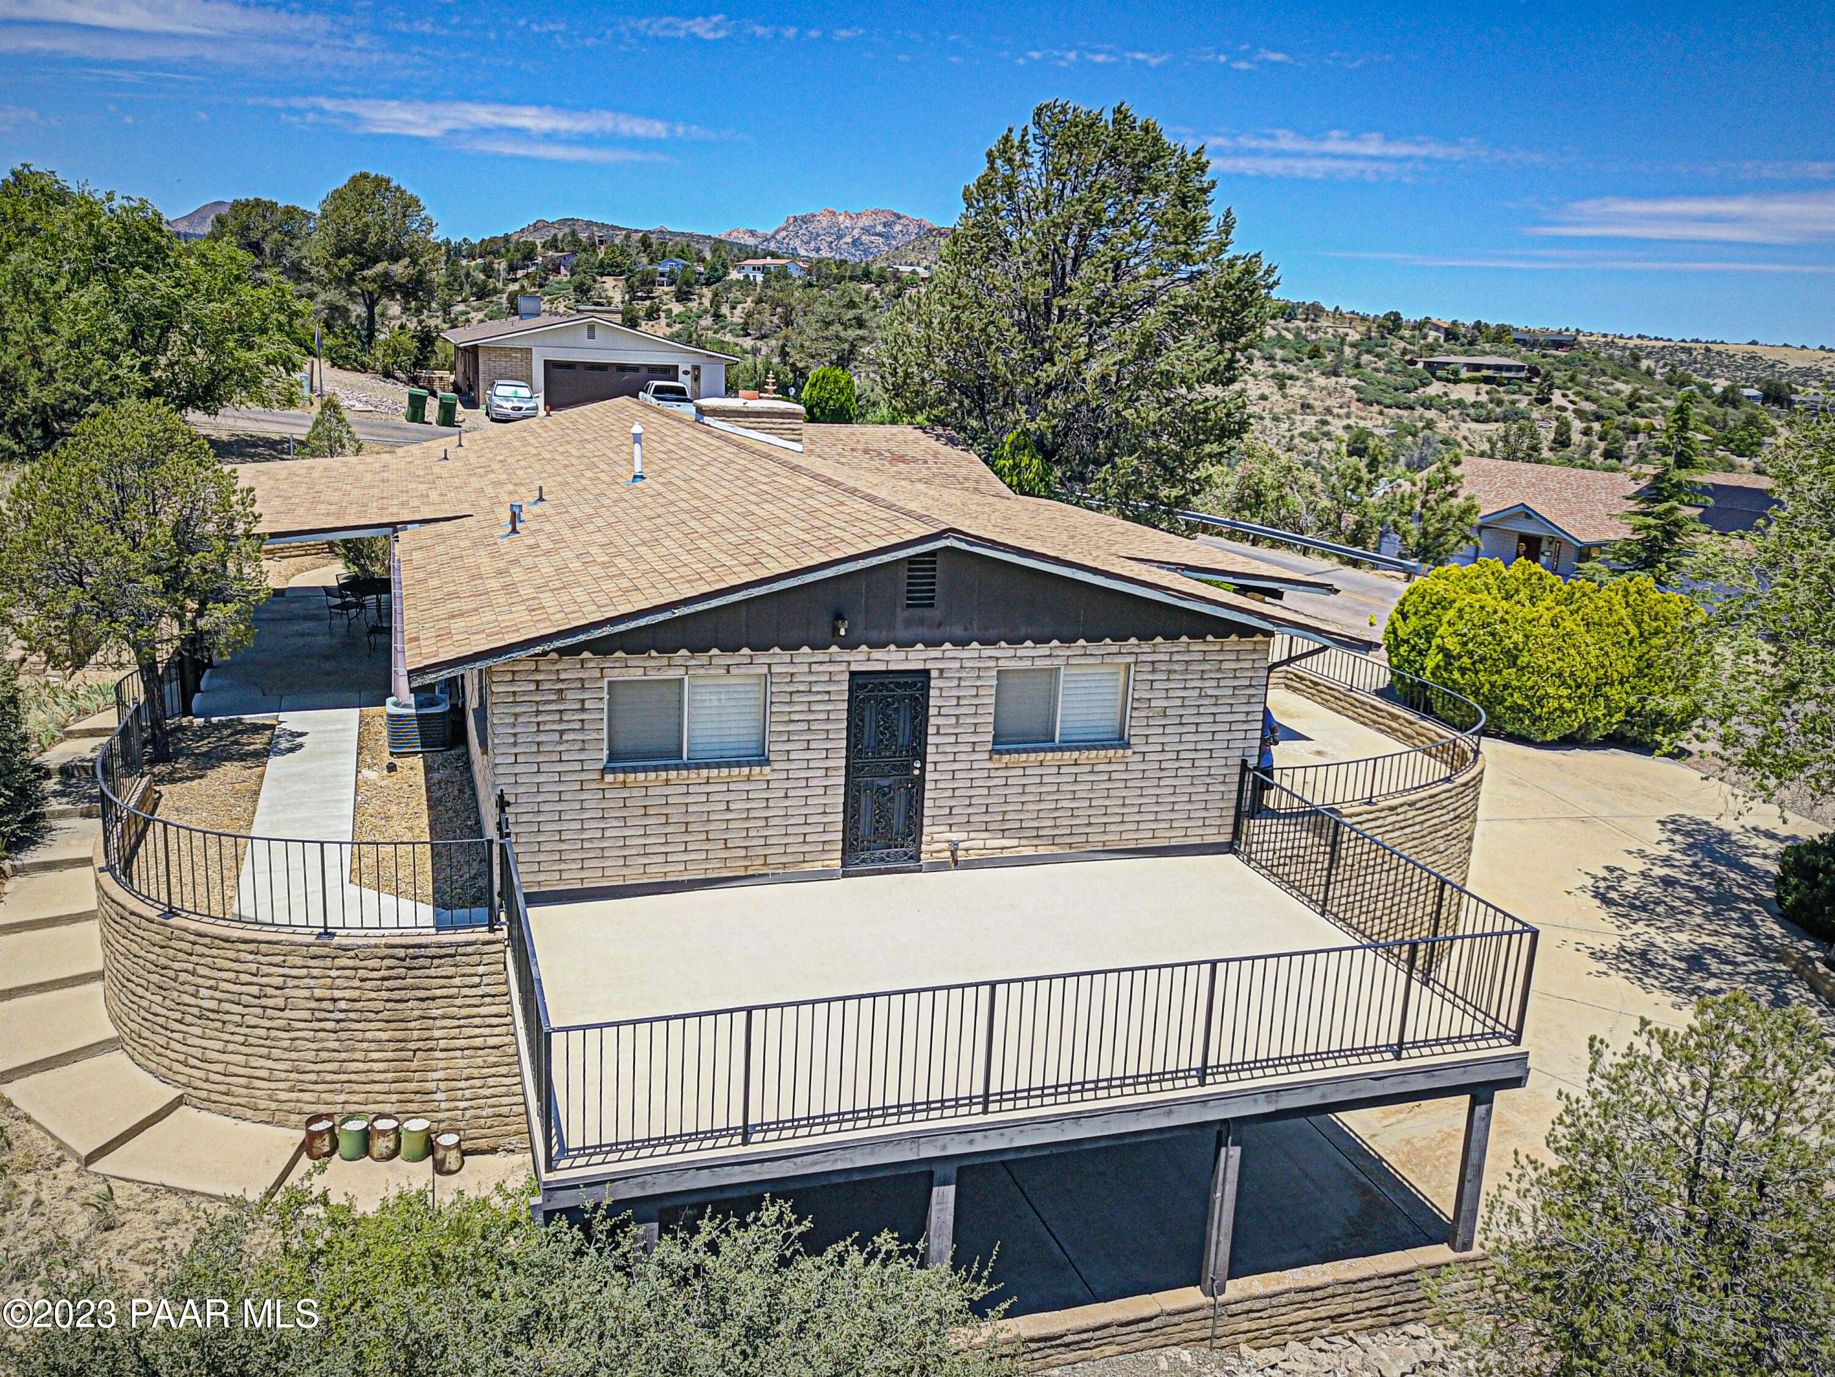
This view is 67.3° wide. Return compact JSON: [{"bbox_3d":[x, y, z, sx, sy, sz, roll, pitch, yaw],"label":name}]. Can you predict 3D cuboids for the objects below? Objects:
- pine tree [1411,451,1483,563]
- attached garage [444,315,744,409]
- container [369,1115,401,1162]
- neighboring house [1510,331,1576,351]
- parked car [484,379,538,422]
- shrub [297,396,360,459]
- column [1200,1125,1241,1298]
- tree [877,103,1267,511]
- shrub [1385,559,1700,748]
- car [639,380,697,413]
[{"bbox_3d":[16.628,-5.520,43.500,2.500,4.000,2.400,8,15,20],"label":"pine tree"},{"bbox_3d":[-14.700,-14.520,61.200,11.600,3.950,8.500,-3,15,-20],"label":"attached garage"},{"bbox_3d":[-4.671,3.947,12.103,0.238,0.313,0.238,-2,15,-19],"label":"container"},{"bbox_3d":[158.909,-88.173,350.000,16.000,4.800,10.000,6,14,11],"label":"neighboring house"},{"bbox_3d":[-15.130,-10.709,51.350,1.800,1.450,4.600,-3,15,-20],"label":"parked car"},{"bbox_3d":[-14.500,-6.414,34.000,1.500,1.650,1.500,3,14,0],"label":"shrub"},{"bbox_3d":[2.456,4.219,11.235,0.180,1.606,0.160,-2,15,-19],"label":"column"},{"bbox_3d":[4.250,-9.687,37.000,10.500,11.700,10.000,3,14,0],"label":"tree"},{"bbox_3d":[12.819,-0.775,28.195,6.100,3.350,3.100,3,14,-2],"label":"shrub"},{"bbox_3d":[-9.480,-10.566,51.650,1.820,1.700,5.100,-3,15,-20],"label":"car"}]

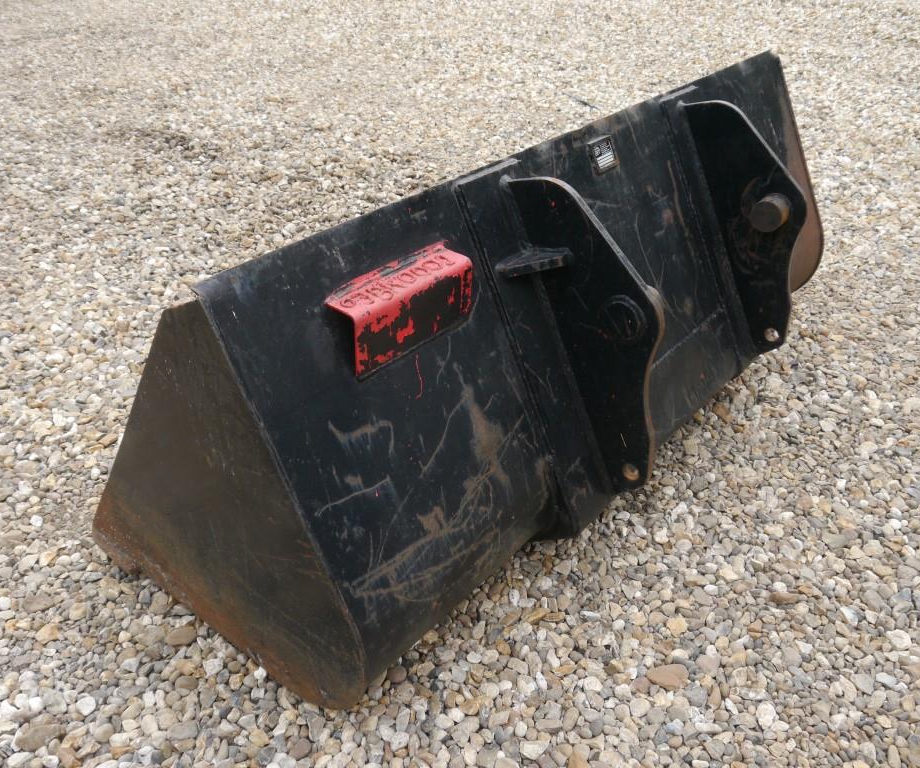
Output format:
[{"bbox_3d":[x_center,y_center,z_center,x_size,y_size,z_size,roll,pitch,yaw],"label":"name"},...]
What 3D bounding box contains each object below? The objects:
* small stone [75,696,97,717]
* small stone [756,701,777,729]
[{"bbox_3d":[-0.736,0.634,1.629,0.039,0.028,0.036,8,32,20],"label":"small stone"},{"bbox_3d":[0.563,0.608,1.522,0.035,0.030,0.056,2,31,10],"label":"small stone"}]

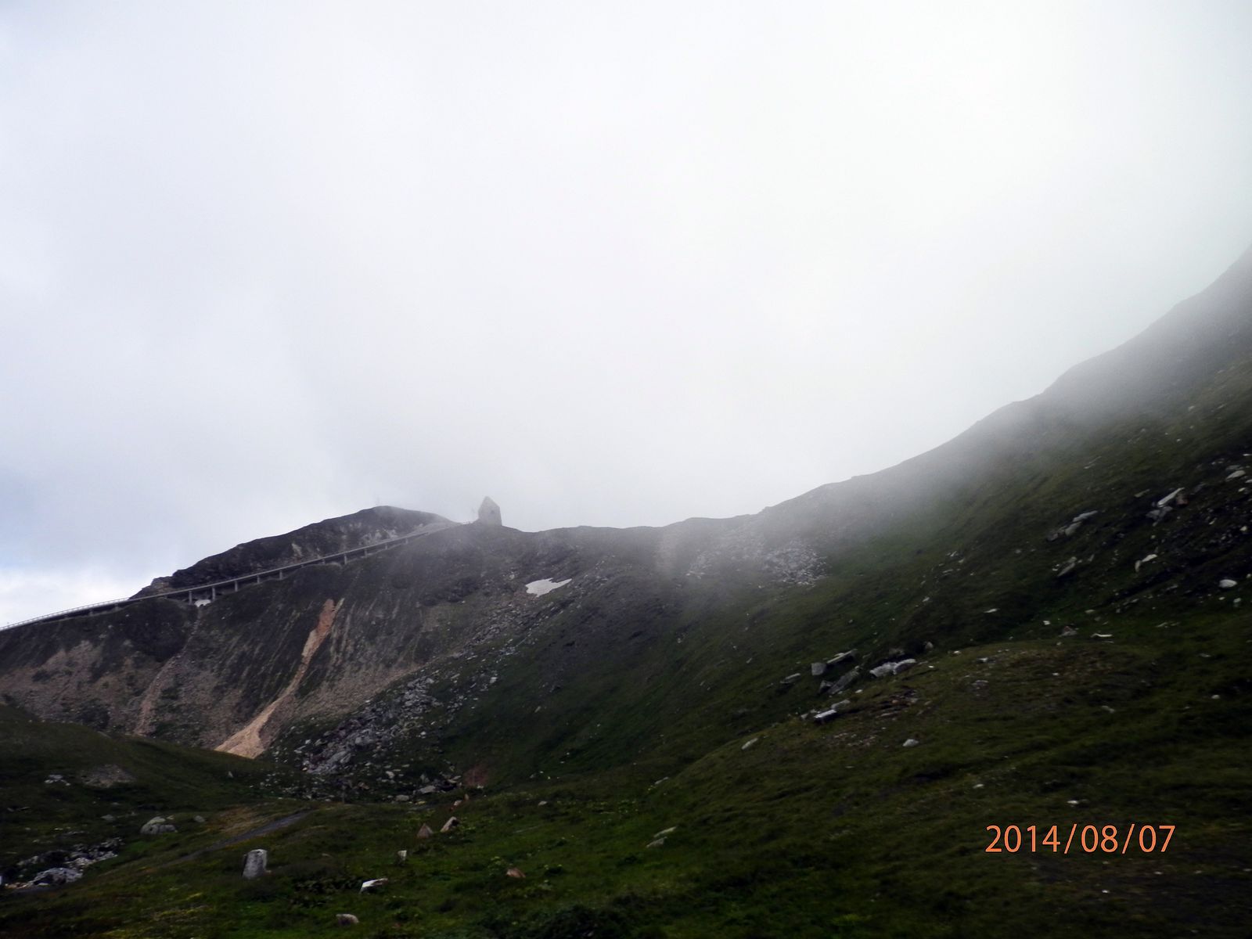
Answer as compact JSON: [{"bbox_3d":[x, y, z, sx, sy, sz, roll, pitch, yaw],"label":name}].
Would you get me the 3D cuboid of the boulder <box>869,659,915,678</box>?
[{"bbox_3d":[18.901,14.055,64.000,3.100,1.050,1.800,-1,-3,16],"label":"boulder"}]

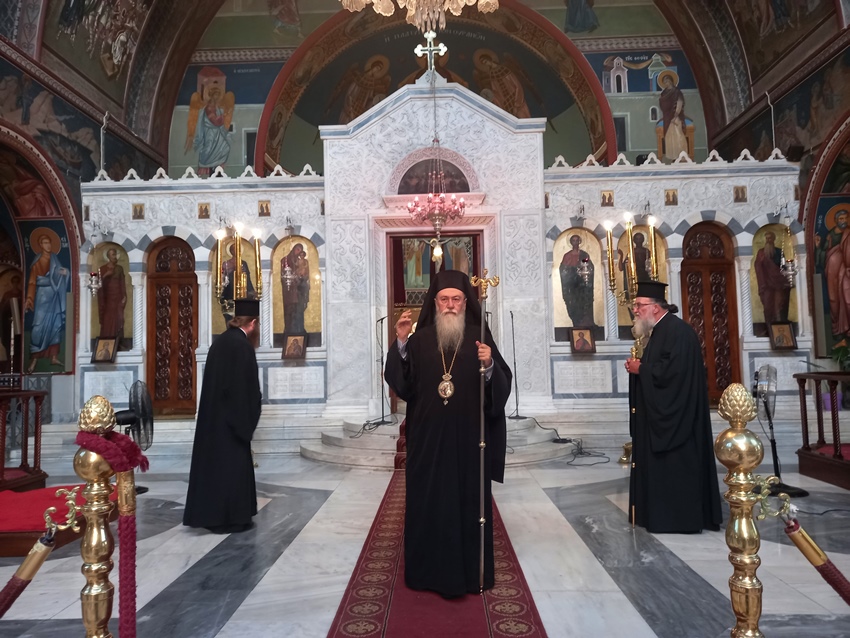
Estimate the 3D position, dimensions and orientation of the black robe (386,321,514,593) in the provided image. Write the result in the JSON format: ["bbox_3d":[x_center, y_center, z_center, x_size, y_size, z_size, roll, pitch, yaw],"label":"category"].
[{"bbox_3d":[0.137,0.793,3.657,0.752,1.535,0.520,-1,-3,3],"label":"black robe"}]

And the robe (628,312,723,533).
[{"bbox_3d":[1.855,0.751,4.639,0.640,1.580,0.570,-2,-4,18],"label":"robe"}]

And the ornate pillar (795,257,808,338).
[{"bbox_3d":[5.622,-0.327,9.152,0.190,1.205,0.180,-1,-4,1],"label":"ornate pillar"}]

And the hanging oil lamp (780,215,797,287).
[{"bbox_3d":[5.222,-0.970,8.804,0.220,1.070,0.220,-1,-4,1],"label":"hanging oil lamp"}]

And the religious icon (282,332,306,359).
[{"bbox_3d":[-1.941,0.419,9.192,0.340,0.400,0.050,-1,-23,1],"label":"religious icon"}]

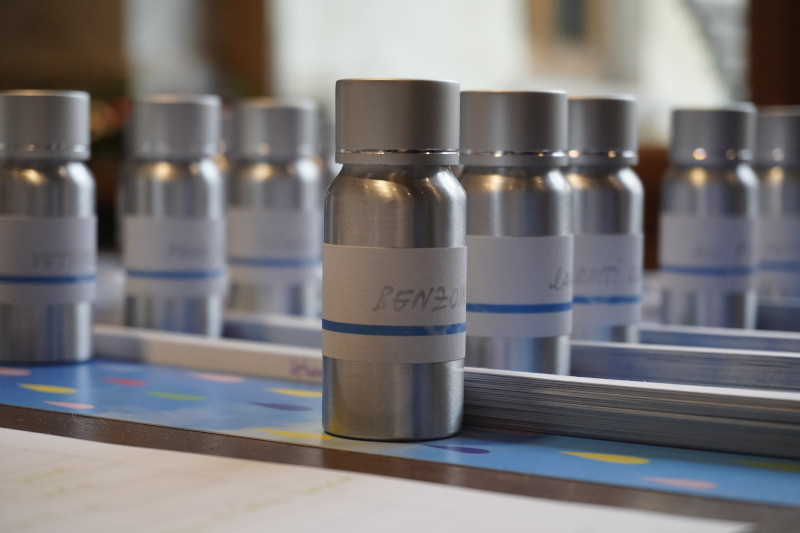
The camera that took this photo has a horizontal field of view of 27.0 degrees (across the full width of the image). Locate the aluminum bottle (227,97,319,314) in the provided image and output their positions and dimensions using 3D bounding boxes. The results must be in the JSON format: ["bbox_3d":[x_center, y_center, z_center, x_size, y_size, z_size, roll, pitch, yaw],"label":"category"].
[{"bbox_3d":[-0.048,-0.017,0.630,0.036,0.089,0.036,1,4,0],"label":"aluminum bottle"}]

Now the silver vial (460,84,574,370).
[{"bbox_3d":[0.033,-0.007,0.497,0.036,0.089,0.036,1,4,0],"label":"silver vial"}]

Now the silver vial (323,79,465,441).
[{"bbox_3d":[-0.001,-0.003,0.424,0.036,0.089,0.036,1,4,0],"label":"silver vial"}]

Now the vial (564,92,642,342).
[{"bbox_3d":[0.060,-0.009,0.535,0.036,0.089,0.036,1,4,0],"label":"vial"}]

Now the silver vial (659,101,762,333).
[{"bbox_3d":[0.116,-0.014,0.624,0.036,0.089,0.036,1,4,0],"label":"silver vial"}]

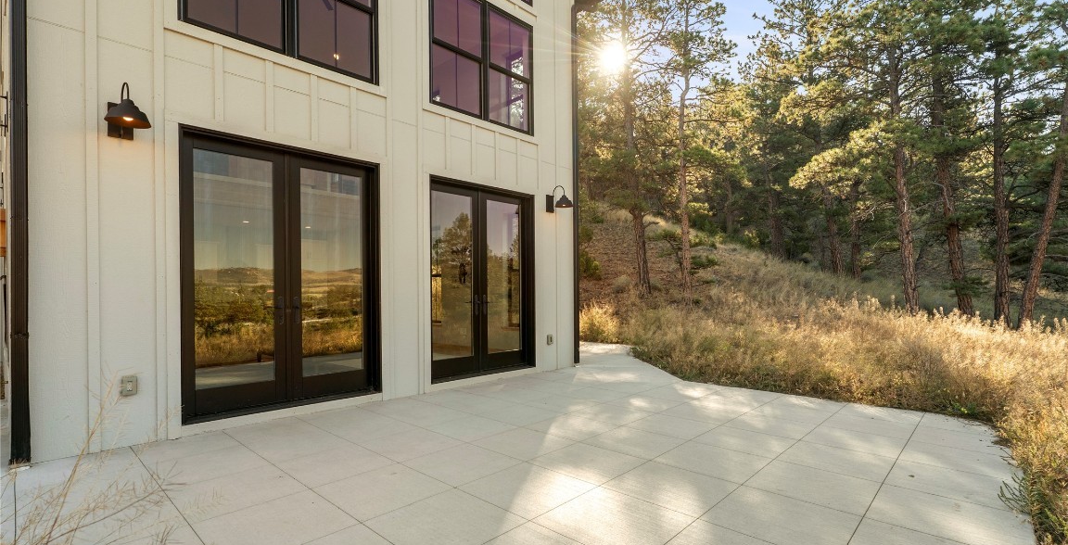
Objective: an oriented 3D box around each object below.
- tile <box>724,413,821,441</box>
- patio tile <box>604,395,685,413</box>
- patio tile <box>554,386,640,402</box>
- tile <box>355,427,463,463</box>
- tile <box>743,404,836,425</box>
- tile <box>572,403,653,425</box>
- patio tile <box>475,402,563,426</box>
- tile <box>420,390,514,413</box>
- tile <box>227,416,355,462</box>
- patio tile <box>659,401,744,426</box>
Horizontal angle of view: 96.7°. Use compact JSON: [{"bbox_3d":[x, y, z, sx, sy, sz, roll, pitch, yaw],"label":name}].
[{"bbox_3d":[2.068,1.366,4.166,0.621,0.050,0.599,-3,-4,44],"label":"tile"},{"bbox_3d":[1.172,1.412,5.024,0.621,0.050,0.599,-3,-4,44],"label":"patio tile"},{"bbox_3d":[0.728,1.458,5.519,0.629,0.040,0.627,-3,-4,43],"label":"patio tile"},{"bbox_3d":[-0.934,1.368,3.726,0.621,0.050,0.599,-3,-4,44],"label":"tile"},{"bbox_3d":[2.508,1.400,4.656,0.629,0.040,0.609,-3,-4,43],"label":"tile"},{"bbox_3d":[0.757,1.395,4.593,0.621,0.050,0.599,-3,-4,44],"label":"tile"},{"bbox_3d":[-0.116,1.417,4.631,0.629,0.040,0.609,-3,-4,43],"label":"patio tile"},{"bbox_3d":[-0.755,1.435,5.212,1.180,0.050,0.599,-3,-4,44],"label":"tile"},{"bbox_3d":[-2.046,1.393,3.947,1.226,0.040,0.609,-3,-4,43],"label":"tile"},{"bbox_3d":[1.620,1.389,4.595,0.621,0.050,0.599,-3,-4,44],"label":"patio tile"}]

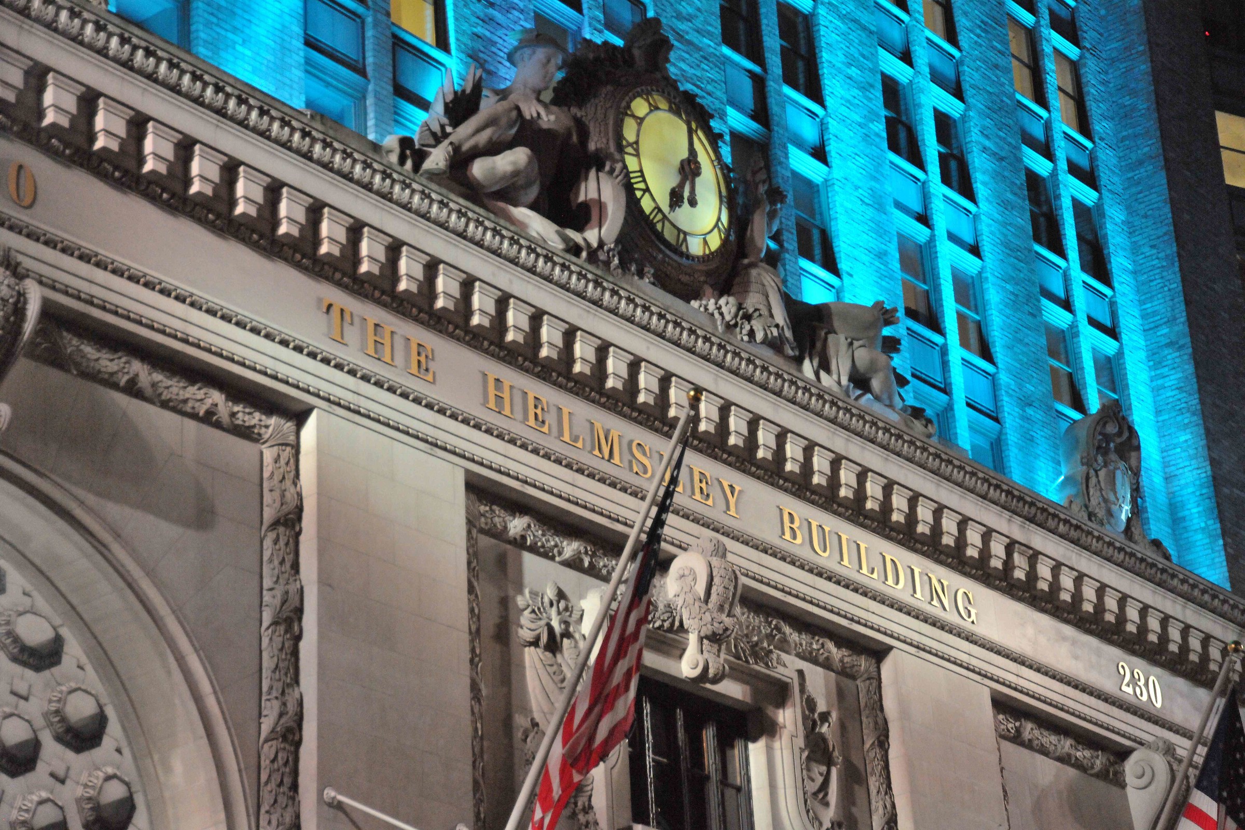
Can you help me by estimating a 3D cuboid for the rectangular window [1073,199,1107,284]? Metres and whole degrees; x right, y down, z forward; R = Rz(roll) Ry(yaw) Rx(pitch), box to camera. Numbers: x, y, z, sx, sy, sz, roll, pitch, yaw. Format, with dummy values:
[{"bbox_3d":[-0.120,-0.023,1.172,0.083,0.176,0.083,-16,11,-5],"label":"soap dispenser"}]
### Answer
[{"bbox_3d":[9.893,-3.724,60.984,0.200,1.920,1.350,-21,-30,34],"label":"rectangular window"}]

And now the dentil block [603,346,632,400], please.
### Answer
[{"bbox_3d":[-0.116,-0.619,41.832,0.360,0.581,0.530,-21,-30,34],"label":"dentil block"}]

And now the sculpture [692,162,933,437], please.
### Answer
[{"bbox_3d":[2.592,-2.058,45.303,1.500,4.300,6.800,-20,-29,33],"label":"sculpture"}]

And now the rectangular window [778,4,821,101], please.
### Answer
[{"bbox_3d":[3.141,-6.851,53.180,0.200,1.920,1.350,-21,-30,34],"label":"rectangular window"}]

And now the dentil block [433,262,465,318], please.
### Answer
[{"bbox_3d":[-2.421,-1.707,39.145,0.319,0.568,0.479,-21,-30,34],"label":"dentil block"}]

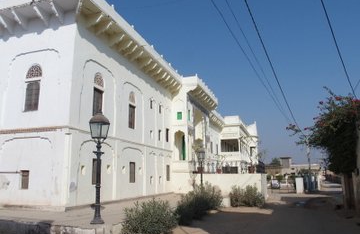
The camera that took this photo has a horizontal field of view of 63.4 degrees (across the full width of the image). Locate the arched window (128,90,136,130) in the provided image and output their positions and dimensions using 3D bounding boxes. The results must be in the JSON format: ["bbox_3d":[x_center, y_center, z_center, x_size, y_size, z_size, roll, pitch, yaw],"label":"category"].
[{"bbox_3d":[-2.744,-0.373,16.520,0.200,2.120,0.780,-4,-12,18],"label":"arched window"}]

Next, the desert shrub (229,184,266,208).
[{"bbox_3d":[3.683,4.430,16.126,1.760,1.100,1.300,-4,-12,18],"label":"desert shrub"}]

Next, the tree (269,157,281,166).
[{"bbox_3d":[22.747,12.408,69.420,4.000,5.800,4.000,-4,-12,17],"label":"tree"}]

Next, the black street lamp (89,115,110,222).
[{"bbox_3d":[-2.116,1.309,7.729,0.570,2.870,0.570,-4,-12,18],"label":"black street lamp"}]

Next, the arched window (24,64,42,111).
[{"bbox_3d":[-6.229,-1.236,12.458,0.840,2.120,0.200,-4,-12,18],"label":"arched window"}]

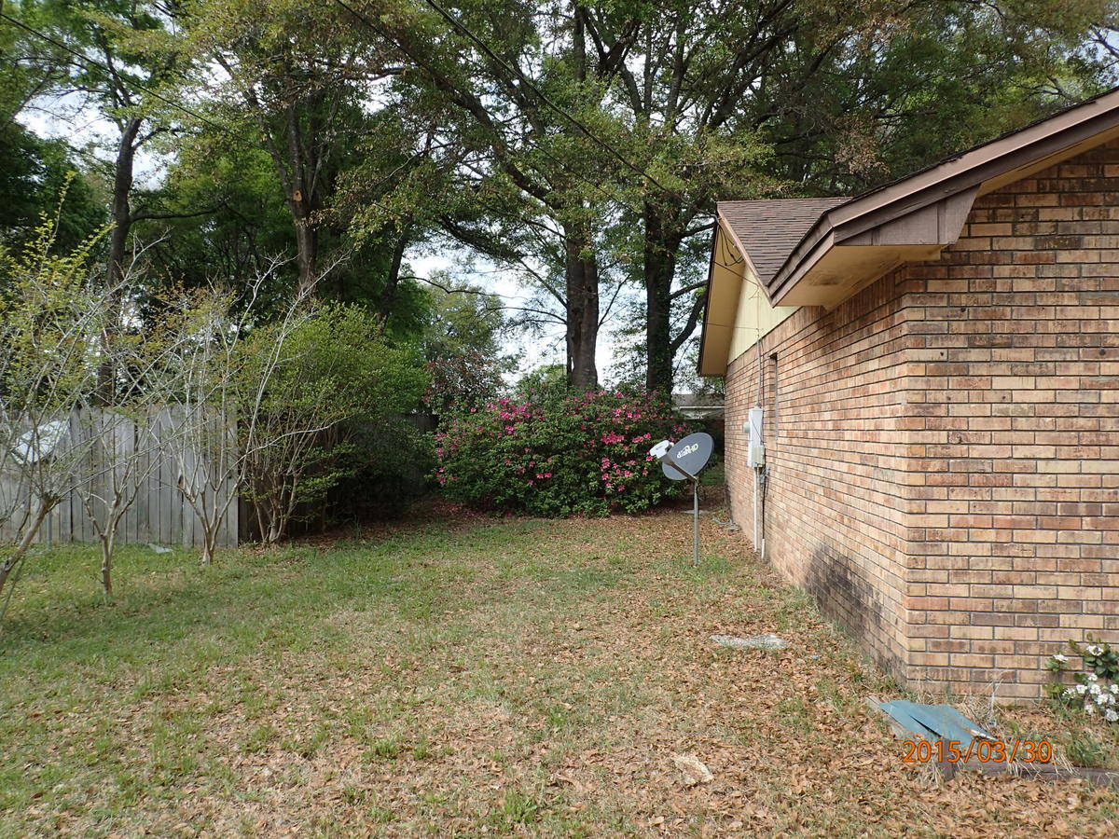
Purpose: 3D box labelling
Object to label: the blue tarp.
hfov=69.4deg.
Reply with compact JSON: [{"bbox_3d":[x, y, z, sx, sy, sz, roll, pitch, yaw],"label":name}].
[{"bbox_3d":[1.610,1.285,3.460,0.360,0.070,0.520,0,-1,6],"label":"blue tarp"}]

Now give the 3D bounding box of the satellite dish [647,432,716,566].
[{"bbox_3d":[1.200,0.780,8.080,0.720,1.380,0.620,1,-1,-36],"label":"satellite dish"}]

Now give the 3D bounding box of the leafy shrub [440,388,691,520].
[{"bbox_3d":[0.100,0.530,14.500,4.600,2.100,2.600,0,-1,0],"label":"leafy shrub"}]

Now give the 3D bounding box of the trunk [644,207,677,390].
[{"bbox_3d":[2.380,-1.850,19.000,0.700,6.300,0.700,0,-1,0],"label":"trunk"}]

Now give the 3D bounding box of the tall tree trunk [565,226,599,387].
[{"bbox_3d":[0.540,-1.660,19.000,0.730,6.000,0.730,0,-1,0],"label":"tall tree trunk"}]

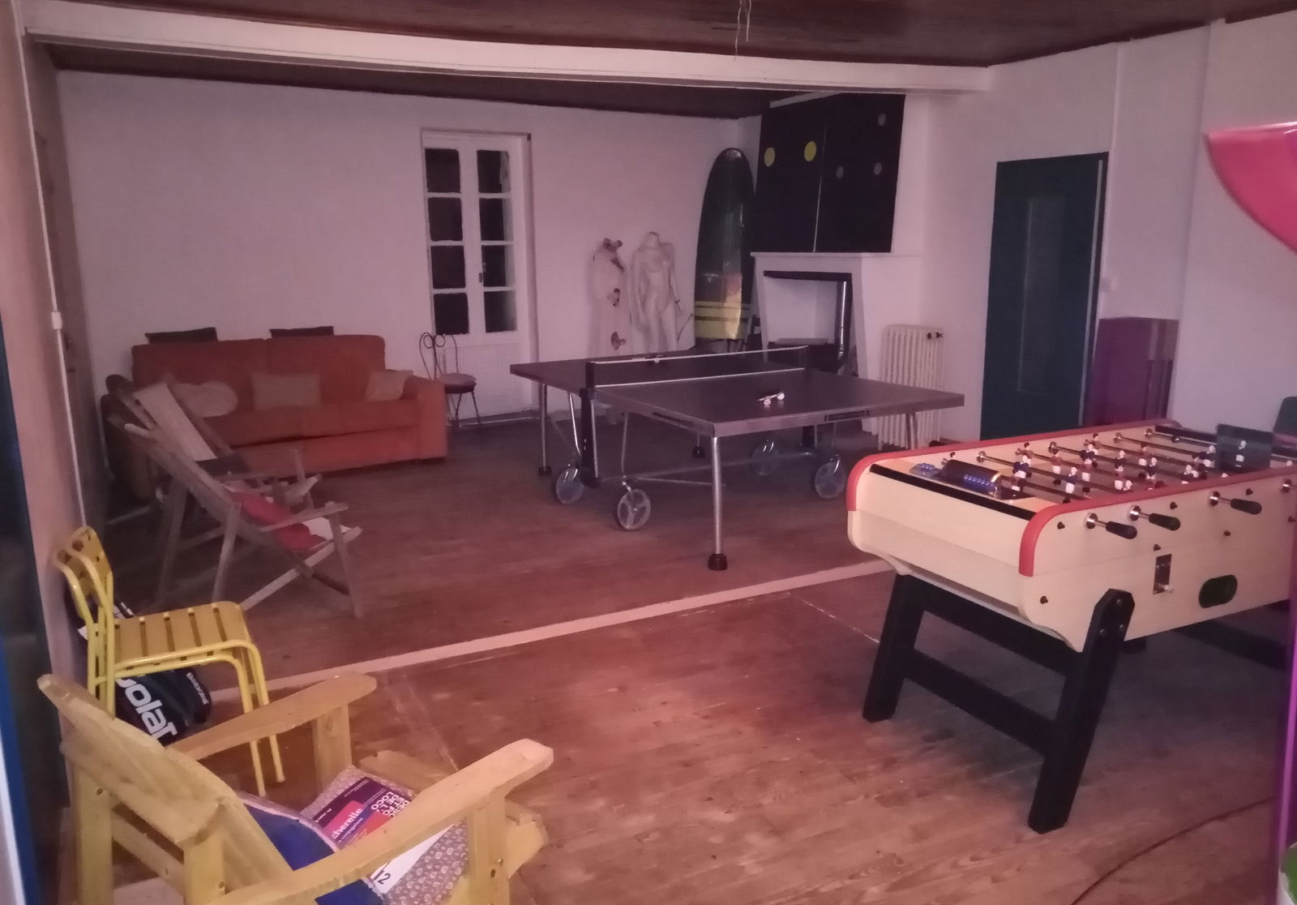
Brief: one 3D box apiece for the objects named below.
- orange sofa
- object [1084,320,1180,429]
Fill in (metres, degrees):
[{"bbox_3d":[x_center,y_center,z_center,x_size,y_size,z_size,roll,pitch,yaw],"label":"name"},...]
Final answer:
[{"bbox_3d":[-2.657,-0.322,7.075,2.090,0.880,0.950,-7,14,-27],"label":"orange sofa"},{"bbox_3d":[2.956,-0.294,6.111,0.240,1.070,0.460,-8,14,-30],"label":"object"}]

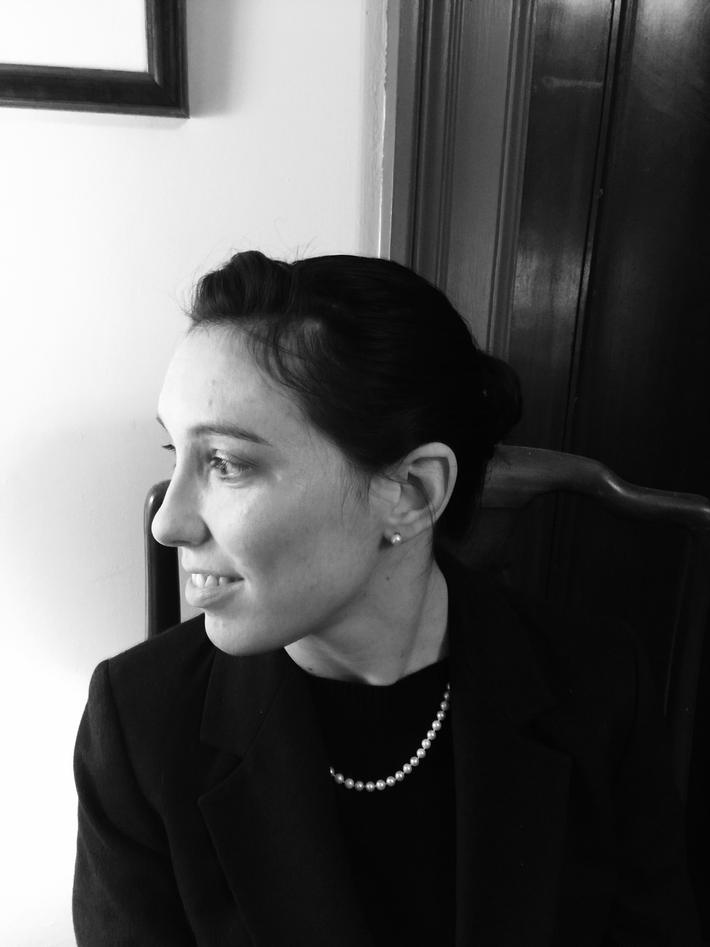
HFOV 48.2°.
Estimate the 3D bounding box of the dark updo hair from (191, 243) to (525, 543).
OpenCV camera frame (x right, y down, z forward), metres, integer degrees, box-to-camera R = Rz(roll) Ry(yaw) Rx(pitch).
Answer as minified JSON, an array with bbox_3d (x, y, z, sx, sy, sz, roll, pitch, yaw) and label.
[{"bbox_3d":[0.012,-0.044,0.490,0.217,0.185,0.160,-9,15,-26],"label":"dark updo hair"}]

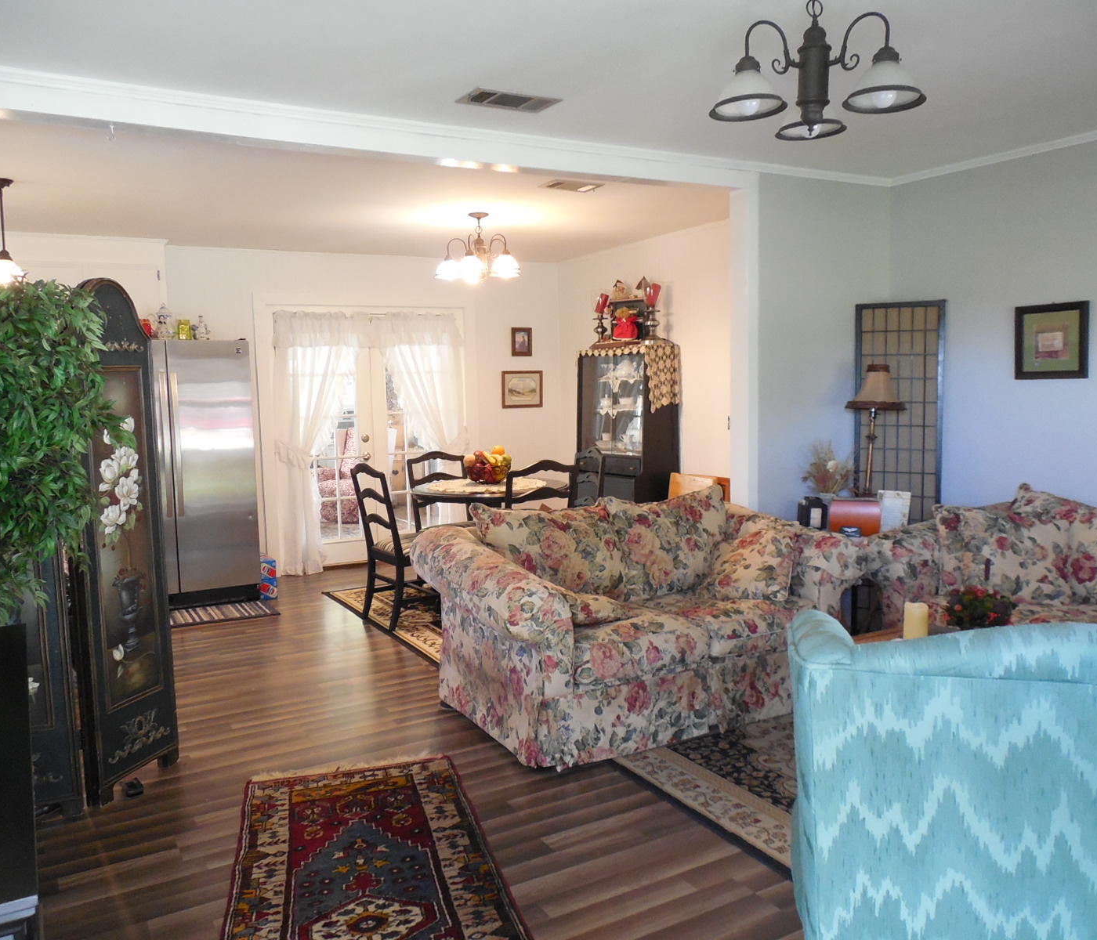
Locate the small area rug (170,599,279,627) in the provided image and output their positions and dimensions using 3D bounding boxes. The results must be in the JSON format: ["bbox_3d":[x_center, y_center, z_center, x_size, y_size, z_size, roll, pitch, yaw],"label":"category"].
[{"bbox_3d":[-2.169,0.919,5.784,0.800,0.012,0.490,-4,7,-26],"label":"small area rug"}]

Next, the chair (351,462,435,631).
[{"bbox_3d":[-0.891,0.435,5.501,0.470,0.980,0.450,-6,7,-36],"label":"chair"}]

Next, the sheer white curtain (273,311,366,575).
[{"bbox_3d":[-1.713,-0.220,6.985,0.709,1.966,0.100,-4,6,-29],"label":"sheer white curtain"}]

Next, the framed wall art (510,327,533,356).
[{"bbox_3d":[-0.227,-1.105,7.833,0.194,0.245,0.020,-4,6,-29],"label":"framed wall art"}]

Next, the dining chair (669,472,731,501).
[{"bbox_3d":[0.754,0.438,5.660,0.520,0.800,0.460,-4,6,-29],"label":"dining chair"}]

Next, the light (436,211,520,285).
[{"bbox_3d":[-0.446,-1.423,5.768,0.560,0.410,0.560,-2,5,0],"label":"light"}]

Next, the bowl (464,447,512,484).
[{"bbox_3d":[-0.414,-0.026,5.924,0.300,0.240,0.300,-2,5,0],"label":"bowl"}]

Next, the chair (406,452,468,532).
[{"bbox_3d":[-0.650,0.358,6.073,0.460,0.960,0.520,-4,6,-29],"label":"chair"}]

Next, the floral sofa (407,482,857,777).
[{"bbox_3d":[0.403,0.568,3.968,1.750,0.860,0.930,-4,6,-26],"label":"floral sofa"}]

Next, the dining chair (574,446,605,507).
[{"bbox_3d":[0.101,0.373,5.900,0.460,0.980,0.450,-4,6,-23],"label":"dining chair"}]

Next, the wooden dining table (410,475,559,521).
[{"bbox_3d":[-0.356,0.479,5.787,1.020,0.755,1.020,-4,6,-29],"label":"wooden dining table"}]

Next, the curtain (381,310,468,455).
[{"bbox_3d":[-0.986,-0.276,7.311,0.750,1.980,0.120,-5,7,-29],"label":"curtain"}]

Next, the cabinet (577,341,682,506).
[{"bbox_3d":[0.576,-0.065,6.693,0.330,1.667,0.870,-5,7,-29],"label":"cabinet"}]

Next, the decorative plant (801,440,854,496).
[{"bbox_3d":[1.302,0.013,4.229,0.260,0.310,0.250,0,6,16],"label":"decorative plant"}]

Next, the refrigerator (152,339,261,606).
[{"bbox_3d":[-2.500,0.025,6.045,0.900,1.727,0.790,-4,6,-29],"label":"refrigerator"}]

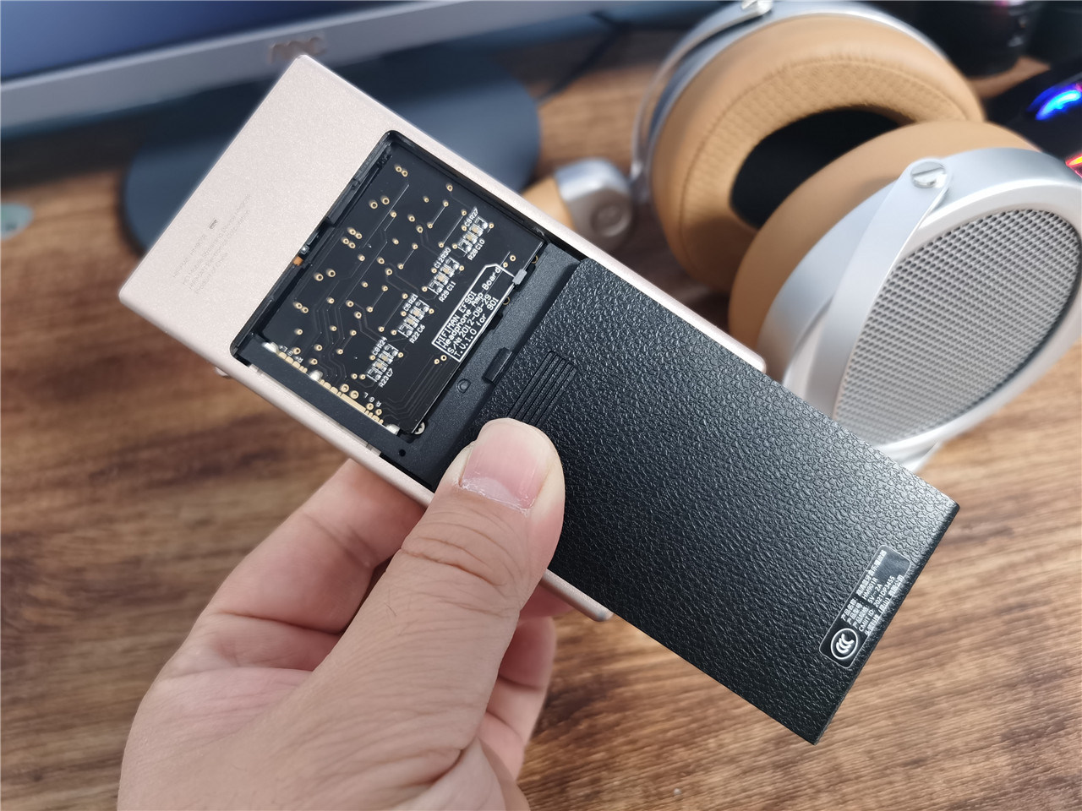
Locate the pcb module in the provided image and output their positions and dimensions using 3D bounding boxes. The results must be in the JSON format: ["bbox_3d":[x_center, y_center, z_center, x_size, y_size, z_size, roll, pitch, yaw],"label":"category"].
[{"bbox_3d":[-0.030,-0.025,0.182,0.041,0.003,0.053,34,84,2],"label":"pcb module"}]

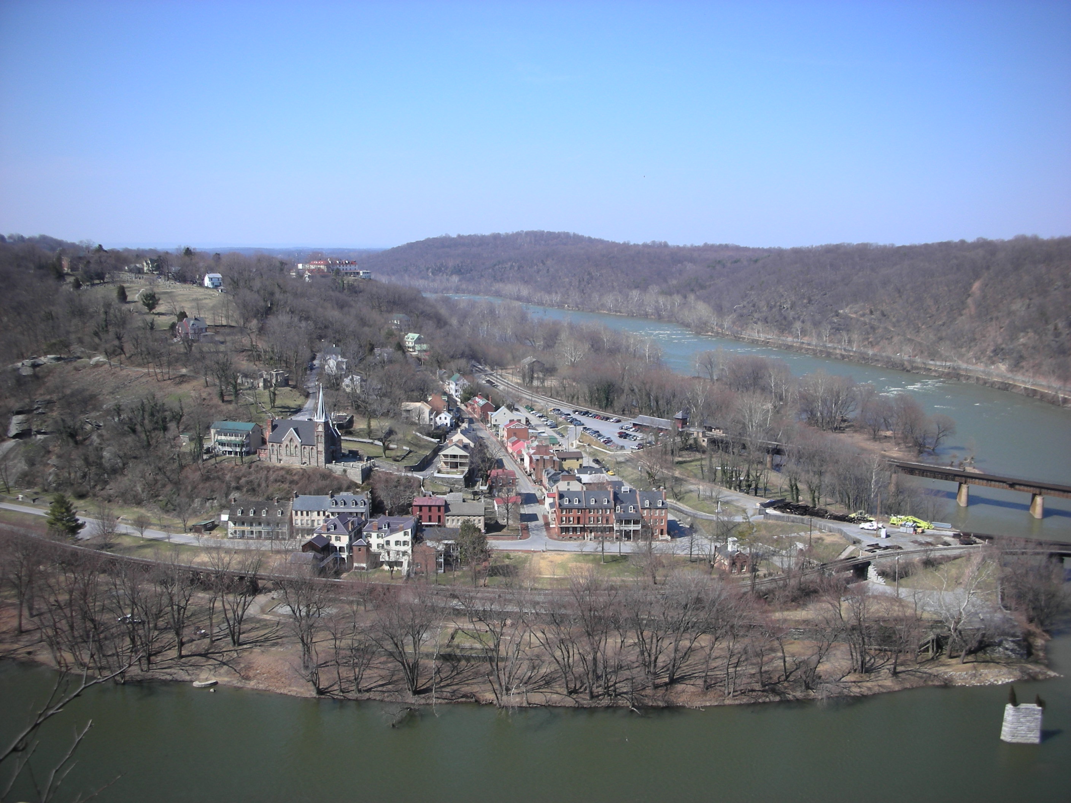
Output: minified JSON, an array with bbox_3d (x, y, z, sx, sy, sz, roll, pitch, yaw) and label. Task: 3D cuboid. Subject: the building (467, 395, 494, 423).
[{"bbox_3d":[-27.680,3.550,553.040,7.250,9.500,19.390,-3,8,-21],"label":"building"}]

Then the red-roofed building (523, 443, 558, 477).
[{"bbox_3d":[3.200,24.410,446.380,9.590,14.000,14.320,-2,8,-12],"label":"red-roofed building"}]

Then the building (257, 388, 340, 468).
[{"bbox_3d":[-91.110,8.160,418.610,27.540,31.500,15.000,2,8,14],"label":"building"}]

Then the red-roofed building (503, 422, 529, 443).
[{"bbox_3d":[-8.820,14.540,496.500,9.740,11.000,8.880,-2,8,-12],"label":"red-roofed building"}]

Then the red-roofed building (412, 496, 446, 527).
[{"bbox_3d":[-36.410,38.840,375.160,10.880,11.650,8.000,0,8,1],"label":"red-roofed building"}]

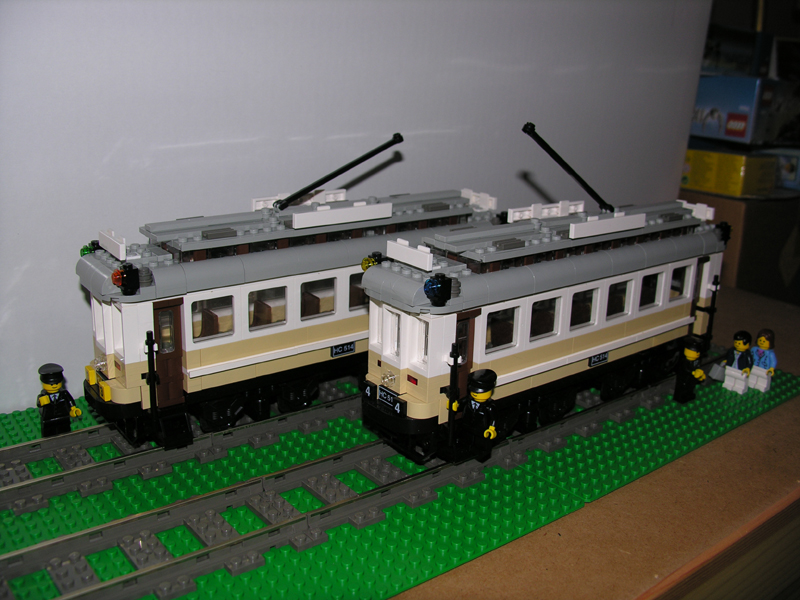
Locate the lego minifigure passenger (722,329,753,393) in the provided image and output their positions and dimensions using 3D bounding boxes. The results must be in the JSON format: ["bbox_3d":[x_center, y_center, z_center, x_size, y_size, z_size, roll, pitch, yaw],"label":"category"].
[{"bbox_3d":[0.221,0.040,0.527,0.015,0.041,0.025,-11,21,-37],"label":"lego minifigure passenger"}]

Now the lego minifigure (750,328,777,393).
[{"bbox_3d":[0.237,0.039,0.530,0.015,0.041,0.025,-11,21,-37],"label":"lego minifigure"}]

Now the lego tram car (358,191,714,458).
[{"bbox_3d":[0.098,0.005,0.478,0.272,0.118,0.058,-11,21,-38],"label":"lego tram car"}]

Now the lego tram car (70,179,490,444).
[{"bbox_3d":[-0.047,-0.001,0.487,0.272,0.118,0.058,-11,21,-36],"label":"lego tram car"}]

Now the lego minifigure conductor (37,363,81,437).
[{"bbox_3d":[-0.181,0.056,0.427,0.025,0.043,0.017,-11,21,-37],"label":"lego minifigure conductor"}]

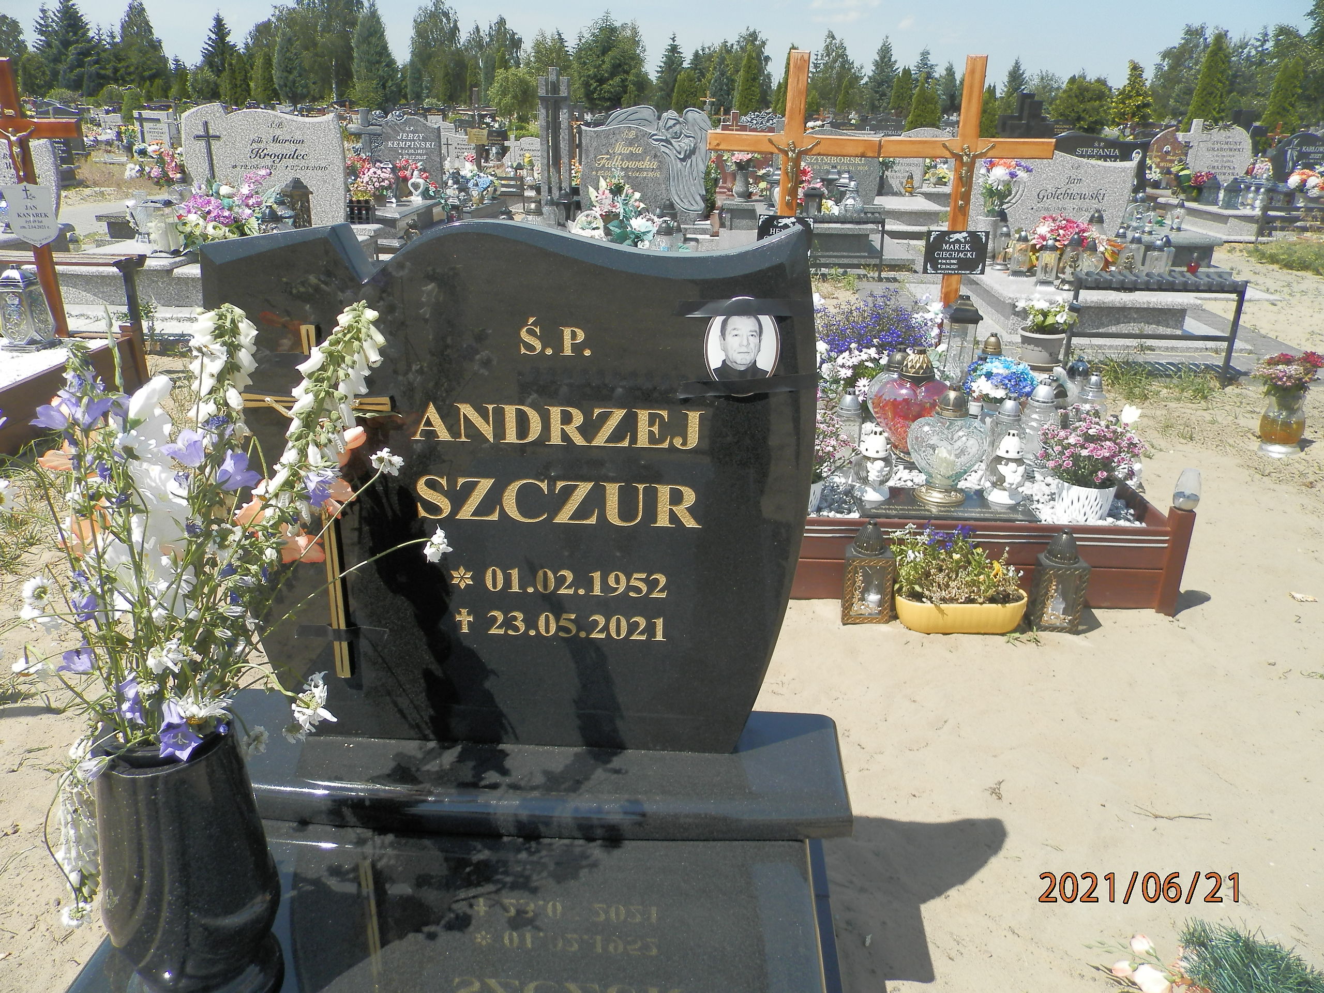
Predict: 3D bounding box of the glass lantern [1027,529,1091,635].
[{"bbox_3d":[0.985,0.194,2.359,0.110,0.270,0.110,6,22,13],"label":"glass lantern"}]

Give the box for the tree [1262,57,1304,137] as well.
[{"bbox_3d":[18.840,-11.960,29.589,1.256,3.019,1.256,2,22,2],"label":"tree"}]

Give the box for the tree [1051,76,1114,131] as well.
[{"bbox_3d":[10.542,-9.532,24.147,1.582,2.034,1.582,2,23,4],"label":"tree"}]

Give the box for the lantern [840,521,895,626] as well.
[{"bbox_3d":[0.564,0.186,2.558,0.135,0.282,0.135,4,23,7],"label":"lantern"}]

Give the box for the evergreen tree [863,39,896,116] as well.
[{"bbox_3d":[16.547,-31.899,72.480,2.478,5.327,2.478,2,23,3],"label":"evergreen tree"}]

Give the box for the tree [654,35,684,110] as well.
[{"bbox_3d":[0.267,-18.020,42.335,1.258,4.383,1.258,2,22,2],"label":"tree"}]

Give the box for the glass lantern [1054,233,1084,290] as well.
[{"bbox_3d":[2.279,-1.323,5.347,0.165,0.301,0.130,2,23,4],"label":"glass lantern"}]

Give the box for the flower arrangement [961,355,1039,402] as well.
[{"bbox_3d":[1.147,-0.398,3.243,0.251,0.169,0.241,2,23,3],"label":"flower arrangement"}]

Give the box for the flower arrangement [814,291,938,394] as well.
[{"bbox_3d":[0.924,-0.675,4.103,0.546,0.418,0.420,2,23,4],"label":"flower arrangement"}]

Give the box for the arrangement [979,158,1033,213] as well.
[{"bbox_3d":[2.155,-1.949,5.992,0.337,0.327,0.320,2,23,4],"label":"arrangement"}]

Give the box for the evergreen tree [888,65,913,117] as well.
[{"bbox_3d":[15.394,-26.213,61.906,1.585,3.062,1.585,2,23,3],"label":"evergreen tree"}]

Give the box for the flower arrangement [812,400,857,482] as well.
[{"bbox_3d":[0.418,-0.156,2.730,0.270,0.241,0.261,2,23,3],"label":"flower arrangement"}]

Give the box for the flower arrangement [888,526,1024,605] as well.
[{"bbox_3d":[0.773,0.158,2.494,0.333,0.198,0.159,2,23,3],"label":"flower arrangement"}]

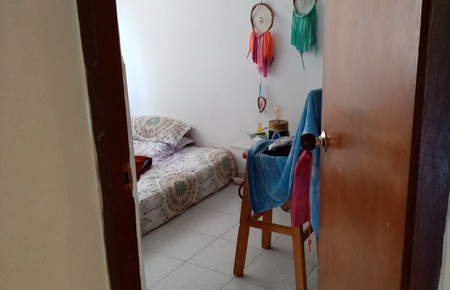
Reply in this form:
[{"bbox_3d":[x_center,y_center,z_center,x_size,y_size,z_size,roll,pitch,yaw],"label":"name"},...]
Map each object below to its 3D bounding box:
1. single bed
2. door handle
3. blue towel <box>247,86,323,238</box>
[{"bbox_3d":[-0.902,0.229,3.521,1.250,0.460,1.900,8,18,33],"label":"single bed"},{"bbox_3d":[0.262,-0.010,1.317,0.078,0.060,0.060,-2,15,0],"label":"door handle"},{"bbox_3d":[0.317,0.042,2.195,0.420,0.640,0.280,8,18,33],"label":"blue towel"}]

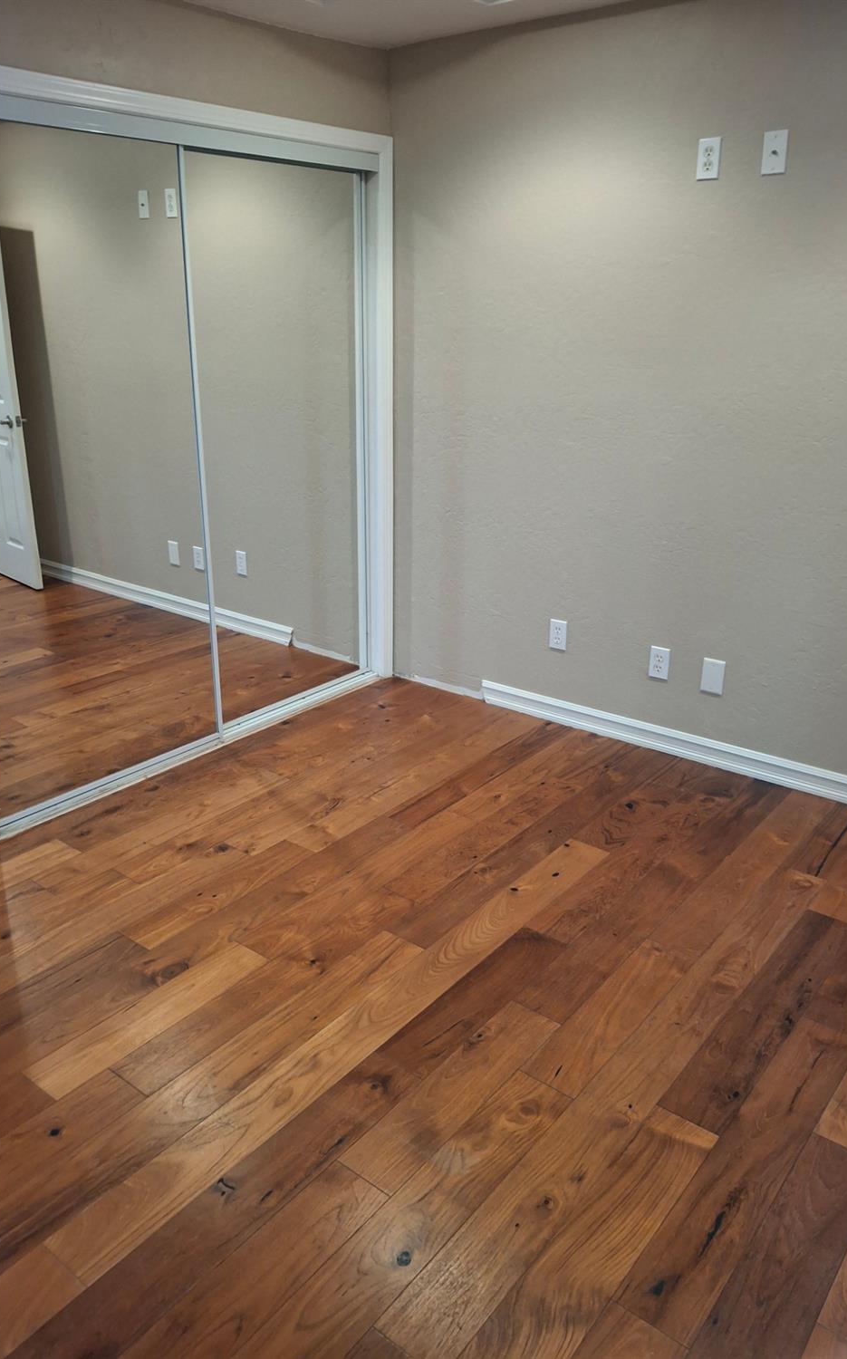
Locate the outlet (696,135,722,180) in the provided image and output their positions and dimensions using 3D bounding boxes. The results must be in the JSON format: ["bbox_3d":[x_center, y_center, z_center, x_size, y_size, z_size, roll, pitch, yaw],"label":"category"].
[{"bbox_3d":[0.865,-1.576,2.972,0.070,0.114,0.009,16,26,35],"label":"outlet"}]

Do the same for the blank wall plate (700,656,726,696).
[{"bbox_3d":[1.016,-0.011,3.438,0.074,0.119,0.009,16,26,35],"label":"blank wall plate"}]

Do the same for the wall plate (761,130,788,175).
[{"bbox_3d":[1.023,-1.532,2.854,0.070,0.114,0.012,16,26,35],"label":"wall plate"}]

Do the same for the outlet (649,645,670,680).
[{"bbox_3d":[0.856,-0.059,3.555,0.071,0.115,0.009,16,26,35],"label":"outlet"}]

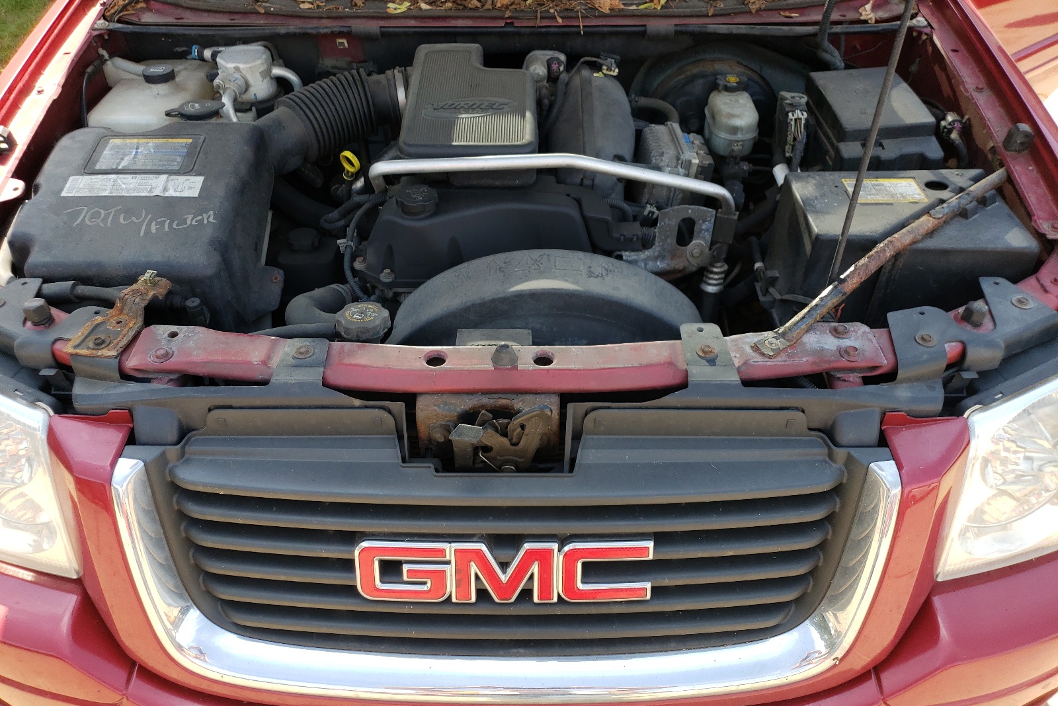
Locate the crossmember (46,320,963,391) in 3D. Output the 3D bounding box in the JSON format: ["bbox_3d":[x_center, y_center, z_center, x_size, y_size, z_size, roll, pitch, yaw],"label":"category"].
[{"bbox_3d":[-0.029,0.000,0.974,1.091,0.053,0.097,0,40,0],"label":"crossmember"}]

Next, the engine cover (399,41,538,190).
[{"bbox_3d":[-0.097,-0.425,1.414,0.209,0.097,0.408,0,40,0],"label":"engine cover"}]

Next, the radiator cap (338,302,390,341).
[{"bbox_3d":[-0.208,-0.038,0.991,0.067,0.028,0.067,0,40,0],"label":"radiator cap"}]

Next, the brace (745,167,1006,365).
[{"bbox_3d":[0.483,-0.131,1.037,0.530,0.051,0.043,-33,49,-24],"label":"brace"}]

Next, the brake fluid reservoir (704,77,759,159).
[{"bbox_3d":[0.354,-0.417,1.421,0.084,0.120,0.107,0,40,0],"label":"brake fluid reservoir"}]

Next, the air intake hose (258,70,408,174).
[{"bbox_3d":[-0.337,-0.416,1.435,0.250,0.128,0.138,-21,44,-23],"label":"air intake hose"}]

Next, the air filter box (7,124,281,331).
[{"bbox_3d":[-0.556,-0.170,1.241,0.357,0.240,0.347,0,40,0],"label":"air filter box"}]

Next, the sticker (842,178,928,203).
[{"bbox_3d":[0.546,-0.250,1.222,0.116,0.003,0.066,0,48,0],"label":"sticker"}]

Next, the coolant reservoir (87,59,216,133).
[{"bbox_3d":[-0.637,-0.398,1.437,0.184,0.204,0.219,0,40,0],"label":"coolant reservoir"}]

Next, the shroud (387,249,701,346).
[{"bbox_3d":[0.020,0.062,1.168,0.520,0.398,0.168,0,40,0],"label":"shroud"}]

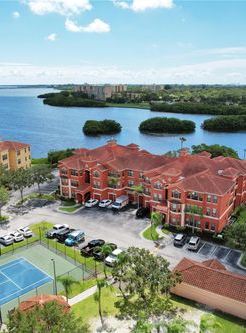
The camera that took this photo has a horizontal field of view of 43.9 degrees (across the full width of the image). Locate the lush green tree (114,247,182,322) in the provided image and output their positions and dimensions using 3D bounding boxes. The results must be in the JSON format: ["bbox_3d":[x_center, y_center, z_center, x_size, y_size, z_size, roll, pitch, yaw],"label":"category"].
[{"bbox_3d":[3.760,17.467,48.909,10.300,8.200,10.300,0,15,0],"label":"lush green tree"}]

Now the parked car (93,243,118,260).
[{"bbox_3d":[-3.694,17.384,62.679,1.900,1.750,5.000,14,20,42],"label":"parked car"}]

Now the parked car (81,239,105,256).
[{"bbox_3d":[-6.073,16.920,63.309,1.950,1.850,5.500,13,20,40],"label":"parked car"}]

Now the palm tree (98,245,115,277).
[{"bbox_3d":[-2.850,16.904,53.920,2.900,6.700,2.900,0,15,0],"label":"palm tree"}]

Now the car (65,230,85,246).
[{"bbox_3d":[-10.539,16.042,67.761,1.900,1.750,4.600,14,20,42],"label":"car"}]

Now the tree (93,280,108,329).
[{"bbox_3d":[-3.000,19.716,43.855,2.300,8.200,2.300,0,15,0],"label":"tree"}]

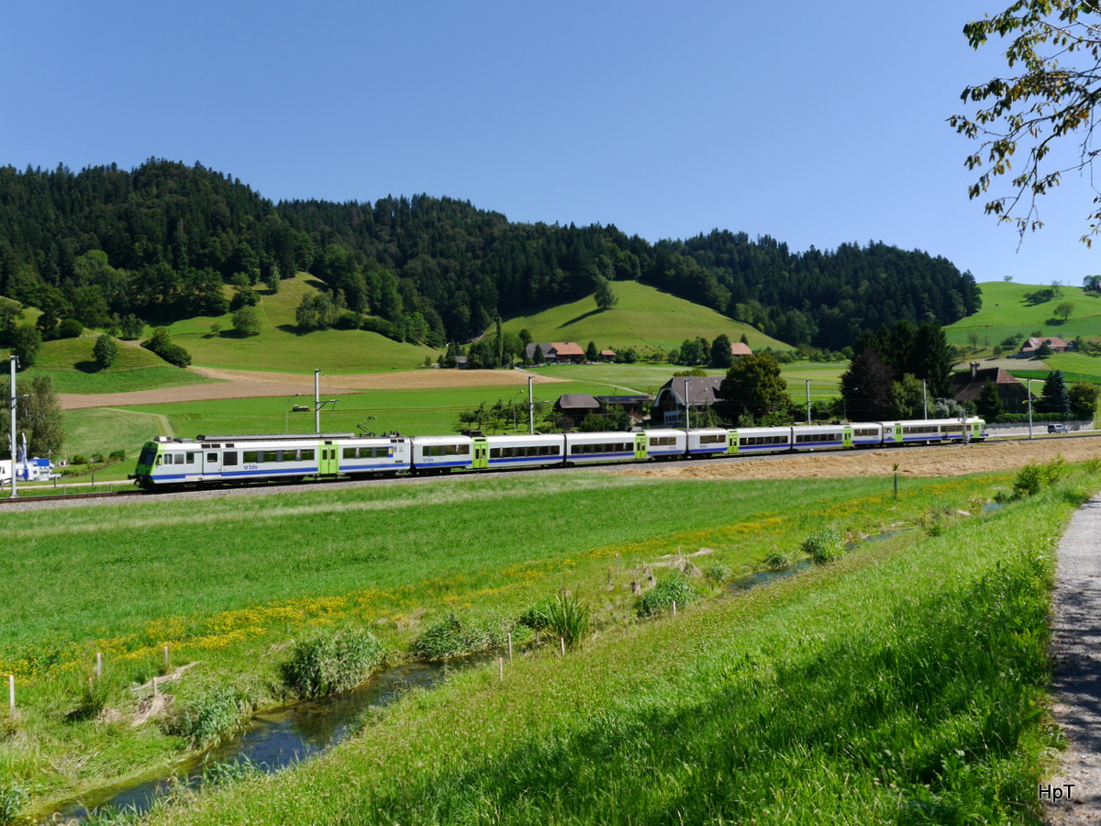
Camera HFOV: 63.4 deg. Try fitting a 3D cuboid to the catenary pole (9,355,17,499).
[{"bbox_3d":[-38.152,0.978,63.300,0.420,10.150,0.420,-5,-4,40],"label":"catenary pole"}]

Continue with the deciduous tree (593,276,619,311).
[{"bbox_3d":[38.023,-82.331,610.000,16.500,23.200,16.500,-3,-3,0],"label":"deciduous tree"}]

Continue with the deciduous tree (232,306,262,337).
[{"bbox_3d":[-151.527,-46.077,445.000,15.000,15.400,15.000,-3,-3,0],"label":"deciduous tree"}]

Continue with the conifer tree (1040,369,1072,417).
[{"bbox_3d":[103.413,-3.750,182.000,6.000,10.400,6.000,-3,-3,0],"label":"conifer tree"}]

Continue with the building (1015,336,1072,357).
[{"bbox_3d":[268.584,-36.228,485.000,24.000,10.500,13.500,-2,-3,-7],"label":"building"}]

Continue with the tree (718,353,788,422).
[{"bbox_3d":[41.263,-4.914,180.000,13.800,14.400,13.800,-3,-3,0],"label":"tree"}]

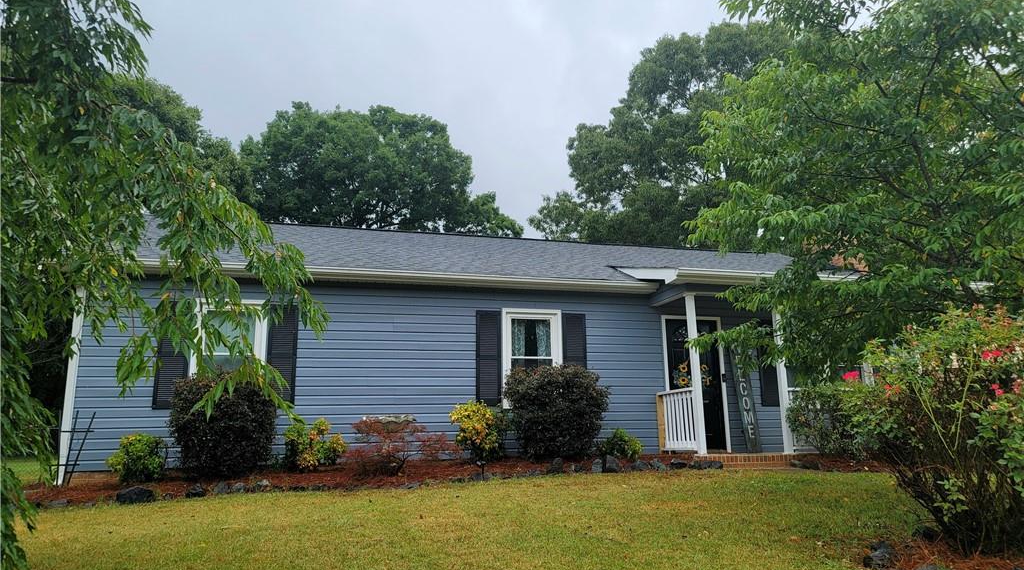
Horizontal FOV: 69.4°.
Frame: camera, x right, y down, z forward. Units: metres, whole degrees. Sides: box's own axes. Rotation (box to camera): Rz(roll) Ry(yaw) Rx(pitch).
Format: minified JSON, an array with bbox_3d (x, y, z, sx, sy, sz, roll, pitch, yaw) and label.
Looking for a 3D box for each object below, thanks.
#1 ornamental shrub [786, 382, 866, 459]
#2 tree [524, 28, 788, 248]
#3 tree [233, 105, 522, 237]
[{"bbox_3d":[4.232,1.826,9.912,1.100,1.050,1.050,2,-13,-16],"label":"ornamental shrub"},{"bbox_3d":[7.060,-2.131,28.154,11.800,16.680,11.500,2,-13,-16],"label":"tree"},{"bbox_3d":[-5.359,-0.450,29.303,11.000,14.450,10.800,2,-13,-16],"label":"tree"}]

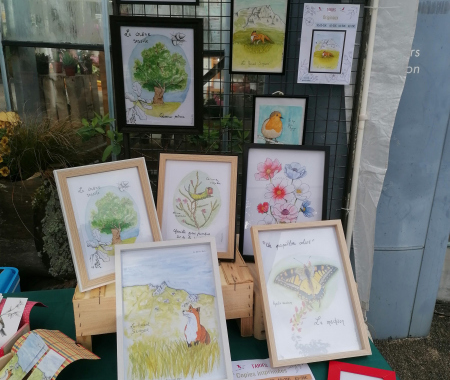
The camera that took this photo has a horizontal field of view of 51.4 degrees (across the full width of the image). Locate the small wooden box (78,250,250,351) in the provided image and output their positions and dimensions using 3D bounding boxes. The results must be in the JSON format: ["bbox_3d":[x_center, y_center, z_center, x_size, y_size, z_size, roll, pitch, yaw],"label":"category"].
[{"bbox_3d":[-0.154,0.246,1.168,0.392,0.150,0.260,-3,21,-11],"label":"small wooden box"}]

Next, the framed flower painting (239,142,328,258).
[{"bbox_3d":[0.160,0.040,1.267,0.229,0.316,0.020,3,-2,7],"label":"framed flower painting"}]

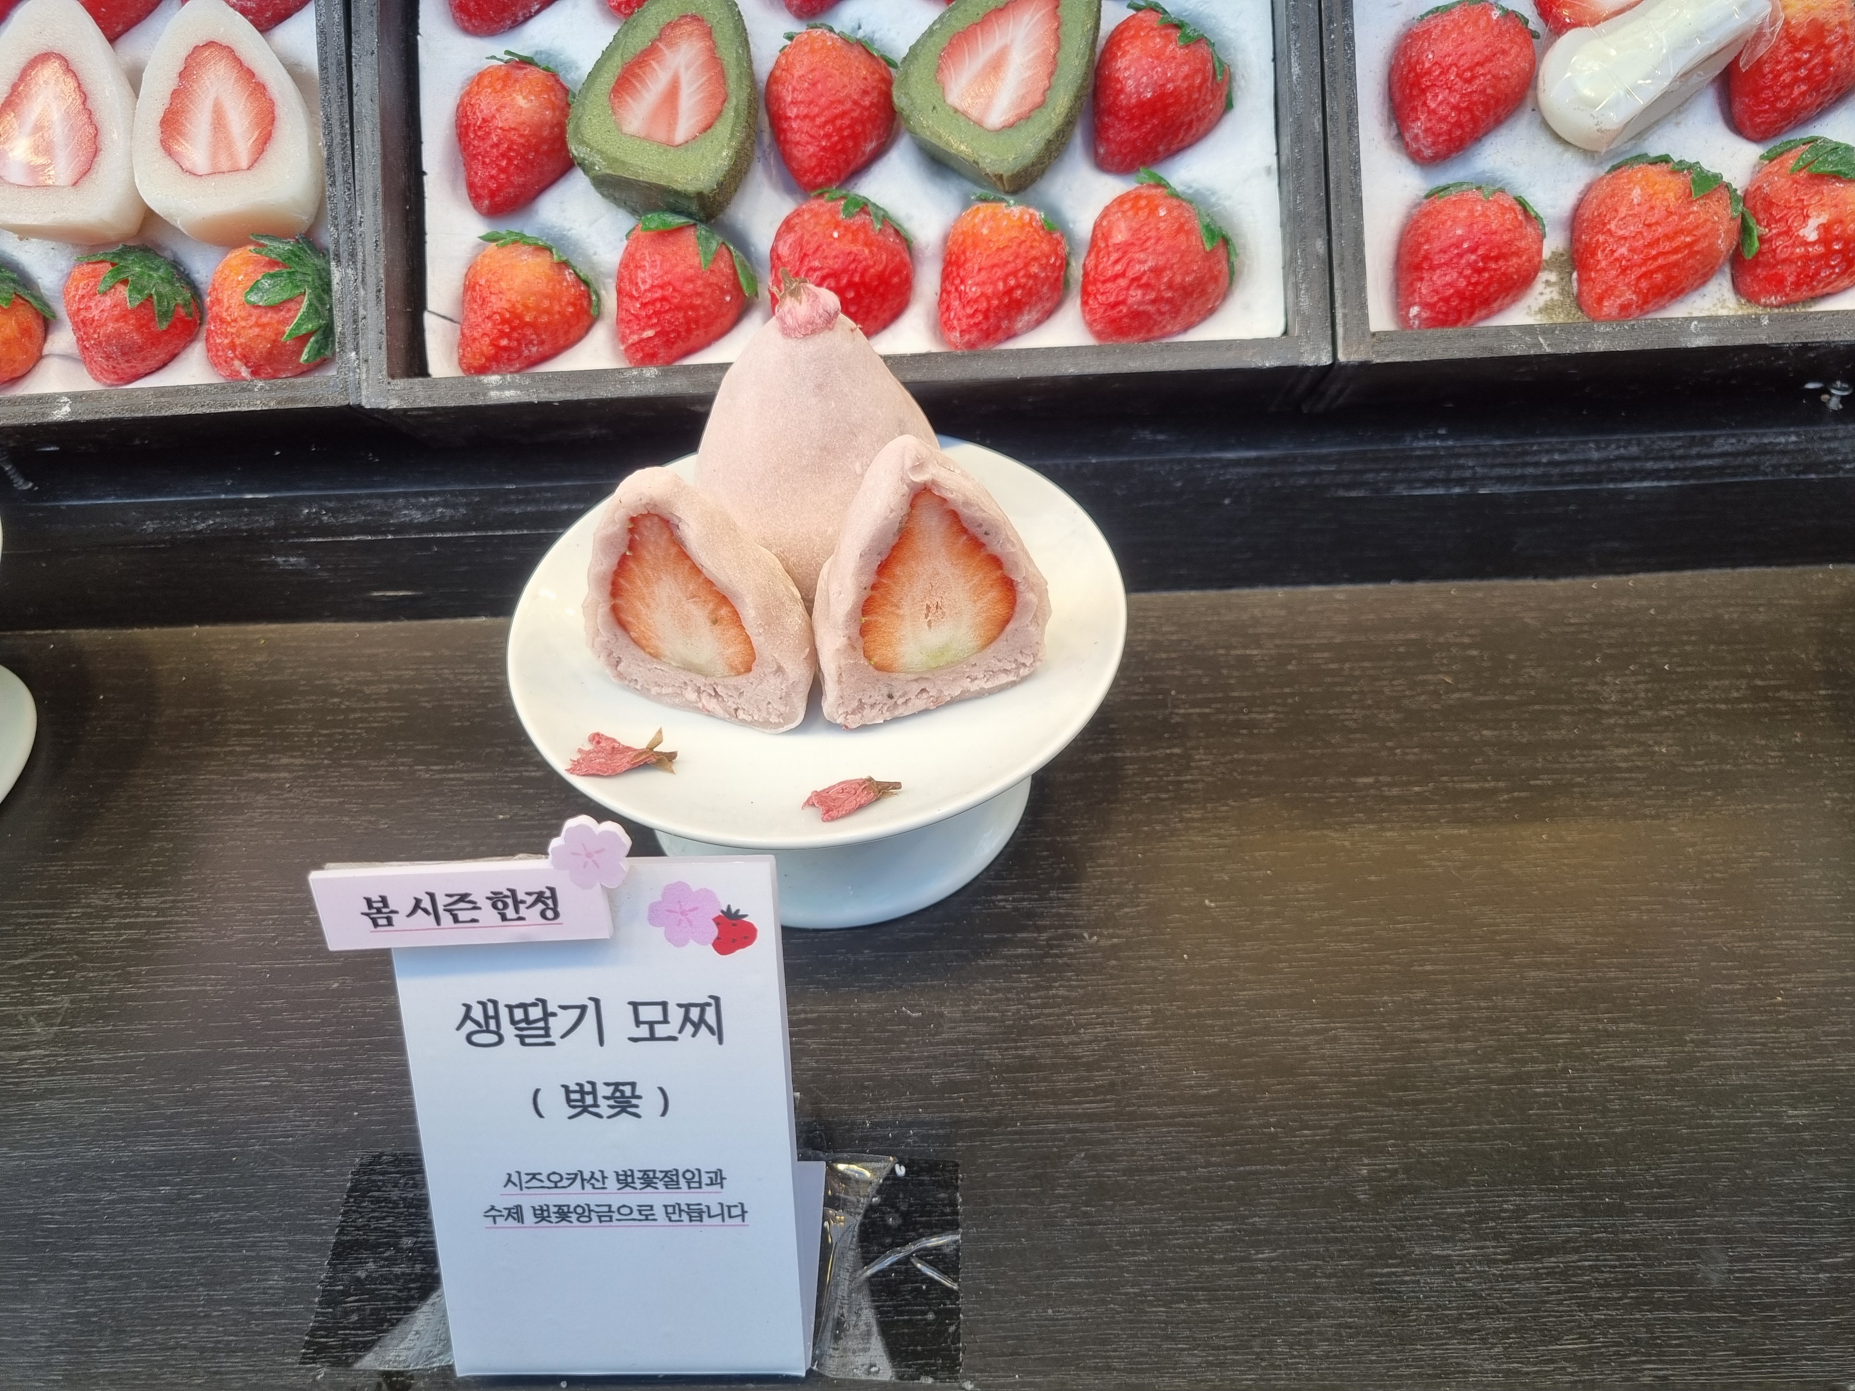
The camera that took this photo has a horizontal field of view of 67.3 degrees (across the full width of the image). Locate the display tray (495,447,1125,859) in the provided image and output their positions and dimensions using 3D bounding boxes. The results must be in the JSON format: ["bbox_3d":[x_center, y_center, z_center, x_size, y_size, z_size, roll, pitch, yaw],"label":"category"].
[{"bbox_3d":[-0.027,-0.017,0.355,0.154,0.018,0.154,-2,45,2],"label":"display tray"}]

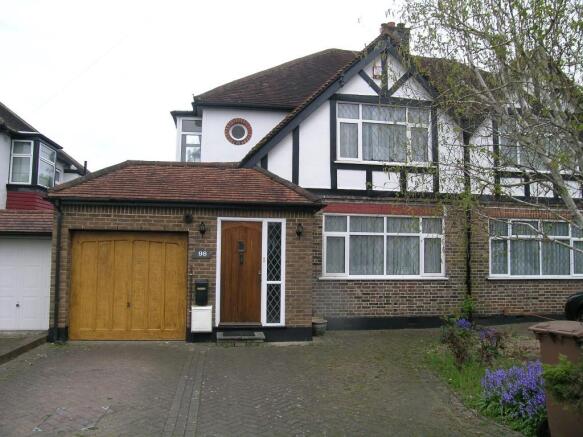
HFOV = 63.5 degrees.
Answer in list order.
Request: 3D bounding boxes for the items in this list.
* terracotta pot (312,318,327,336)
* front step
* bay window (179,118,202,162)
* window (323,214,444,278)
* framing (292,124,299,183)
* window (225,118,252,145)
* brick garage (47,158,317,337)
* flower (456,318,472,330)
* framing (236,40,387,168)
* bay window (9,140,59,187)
[{"bbox_3d":[0.564,2.357,10.308,0.457,0.337,0.457,0,-4,0],"label":"terracotta pot"},{"bbox_3d":[-0.968,2.296,8.983,0.890,0.192,0.436,1,-4,-9],"label":"front step"},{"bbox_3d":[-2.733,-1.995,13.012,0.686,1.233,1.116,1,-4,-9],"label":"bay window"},{"bbox_3d":[2.184,0.669,11.016,2.982,1.502,0.162,1,-4,-9],"label":"window"},{"bbox_3d":[0.097,-1.443,10.835,0.145,1.376,0.081,1,-4,-9],"label":"framing"},{"bbox_3d":[-1.350,-2.217,12.040,0.715,0.705,0.122,1,-4,-9],"label":"window"},{"bbox_3d":[-2.245,0.665,10.985,5.075,3.664,4.060,1,-4,-9],"label":"brick garage"},{"bbox_3d":[3.240,1.985,8.831,0.305,0.233,0.284,1,-4,-9],"label":"flower"},{"bbox_3d":[0.563,-2.667,10.832,3.410,3.238,0.284,1,-4,-9],"label":"framing"},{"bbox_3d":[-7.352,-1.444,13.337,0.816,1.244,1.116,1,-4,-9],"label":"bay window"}]

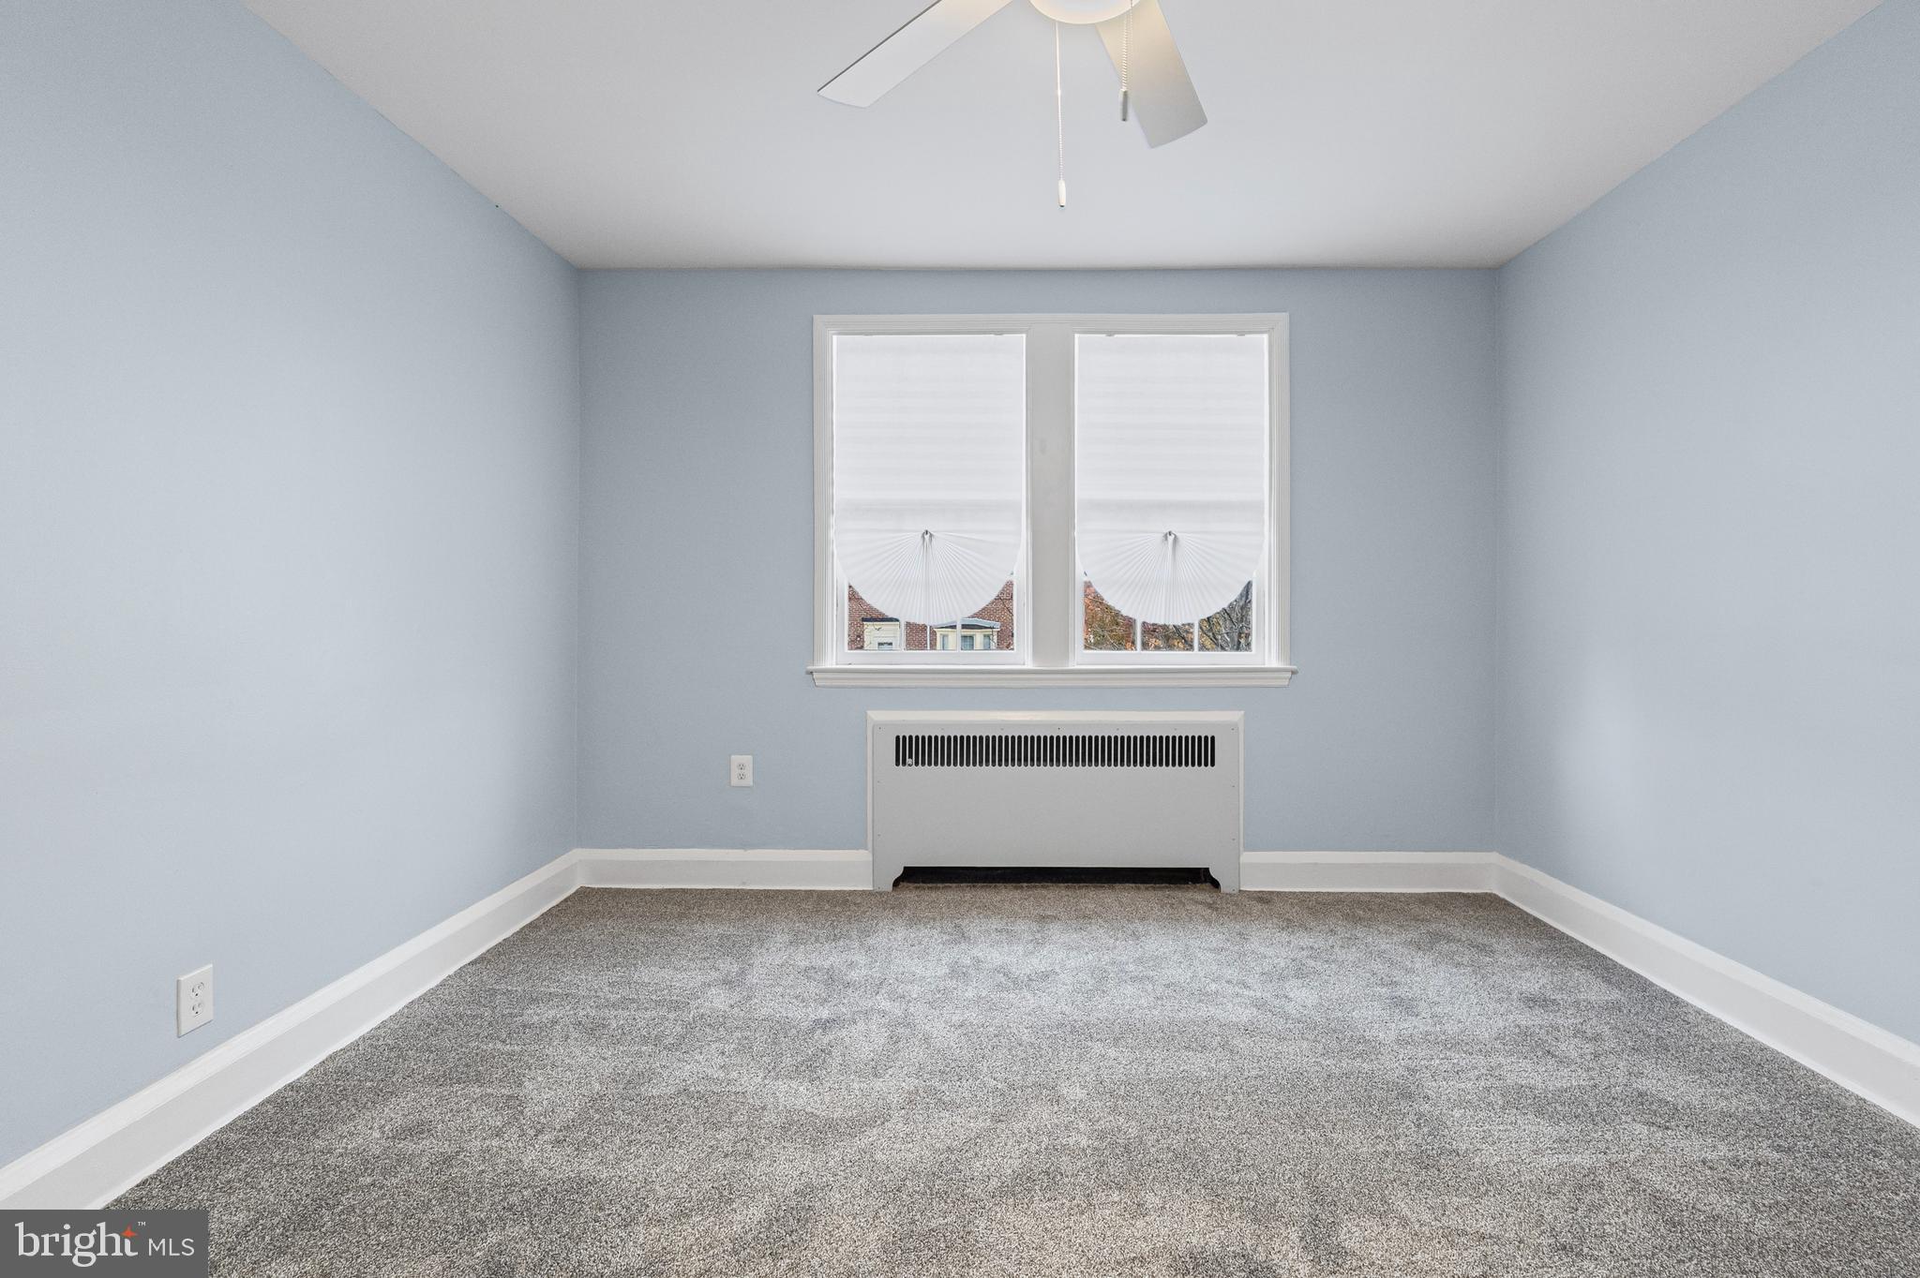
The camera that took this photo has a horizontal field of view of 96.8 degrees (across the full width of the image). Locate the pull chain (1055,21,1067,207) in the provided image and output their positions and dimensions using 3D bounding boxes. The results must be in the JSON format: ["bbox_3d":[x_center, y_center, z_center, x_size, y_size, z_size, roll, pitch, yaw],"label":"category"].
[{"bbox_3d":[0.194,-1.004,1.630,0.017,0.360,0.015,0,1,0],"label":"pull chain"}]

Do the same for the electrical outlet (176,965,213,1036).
[{"bbox_3d":[-1.605,0.760,1.790,0.009,0.121,0.079,0,1,2],"label":"electrical outlet"}]

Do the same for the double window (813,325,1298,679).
[{"bbox_3d":[0.371,-0.555,3.430,1.925,1.505,0.110,0,1,1],"label":"double window"}]

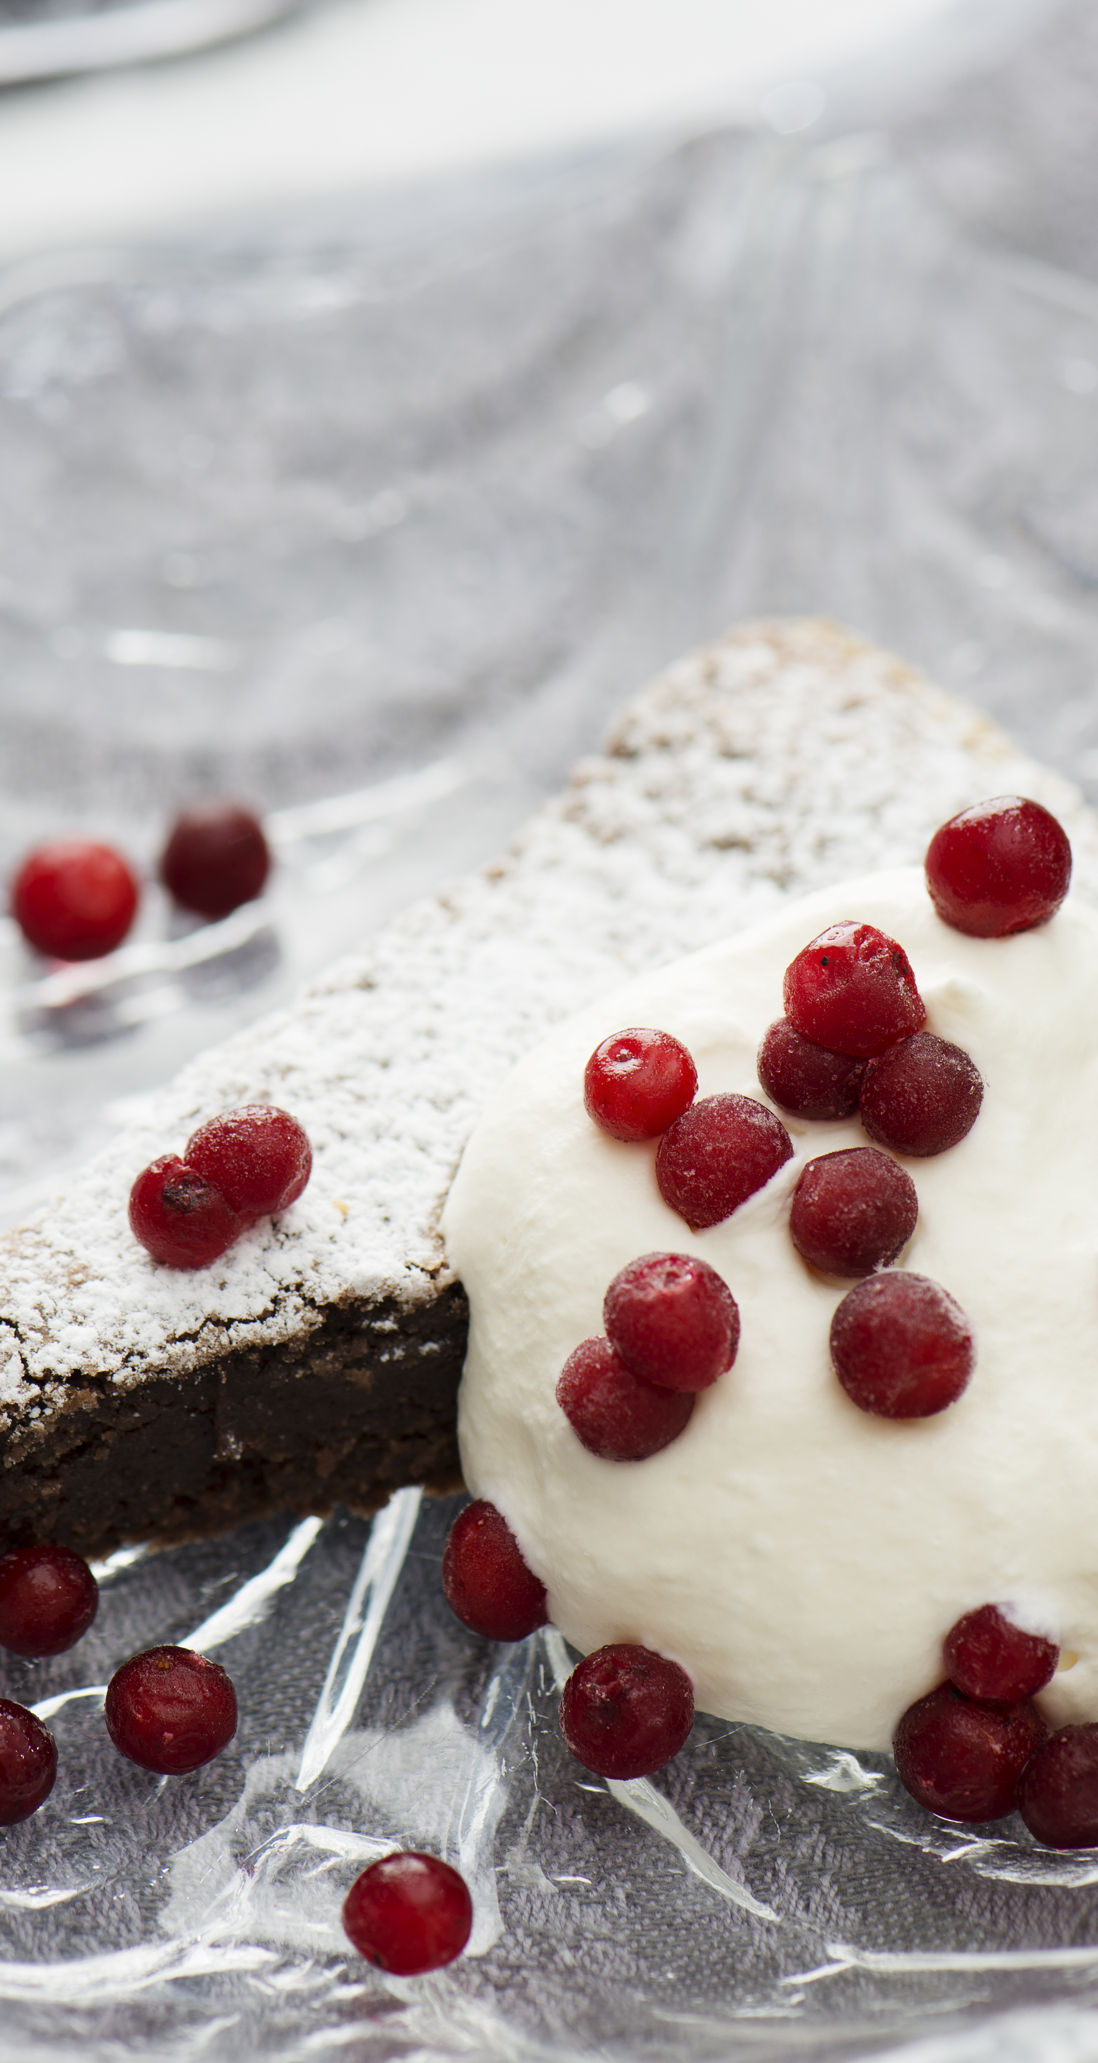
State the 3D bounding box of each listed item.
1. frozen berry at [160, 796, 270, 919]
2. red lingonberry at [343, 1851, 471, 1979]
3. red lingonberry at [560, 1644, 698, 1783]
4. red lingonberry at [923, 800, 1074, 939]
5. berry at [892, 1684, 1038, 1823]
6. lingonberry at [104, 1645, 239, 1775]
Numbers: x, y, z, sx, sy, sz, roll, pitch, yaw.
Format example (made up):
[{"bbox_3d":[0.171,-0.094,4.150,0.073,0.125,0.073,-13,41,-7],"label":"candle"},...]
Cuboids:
[{"bbox_3d":[-0.024,-0.013,0.655,0.008,0.008,0.008,0,41,0],"label":"frozen berry"},{"bbox_3d":[-0.009,0.057,0.587,0.008,0.008,0.008,0,41,0],"label":"red lingonberry"},{"bbox_3d":[0.005,0.045,0.602,0.009,0.009,0.009,0,41,0],"label":"red lingonberry"},{"bbox_3d":[0.031,-0.011,0.630,0.010,0.010,0.010,0,41,0],"label":"red lingonberry"},{"bbox_3d":[0.027,0.048,0.598,0.009,0.009,0.009,0,41,0],"label":"berry"},{"bbox_3d":[-0.025,0.045,0.602,0.009,0.008,0.009,0,41,0],"label":"lingonberry"}]

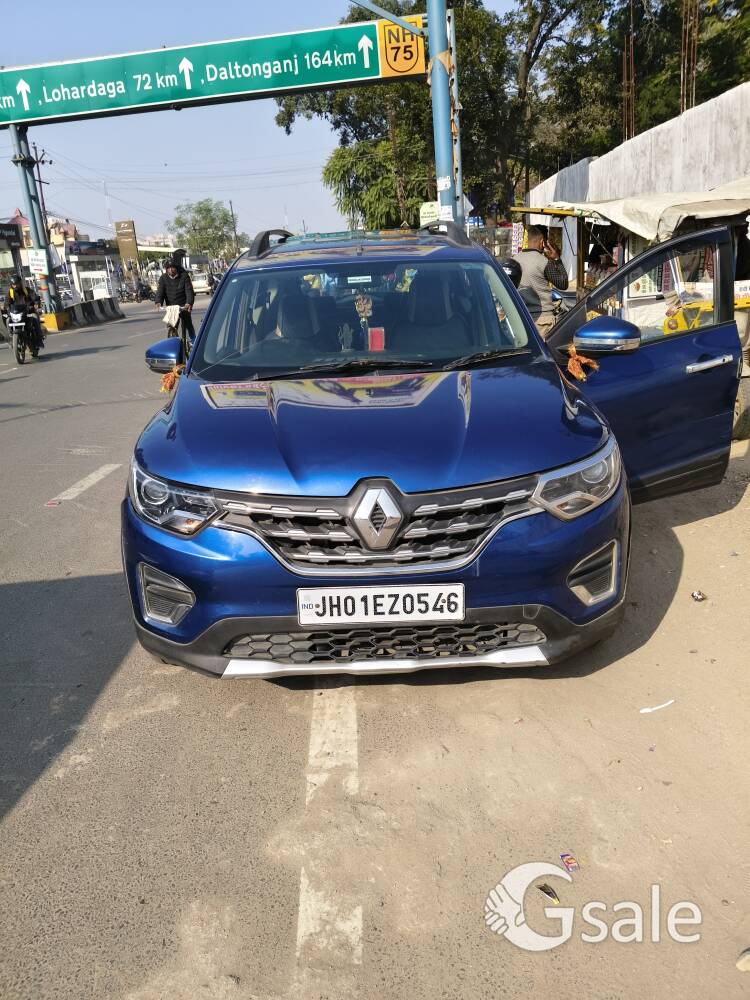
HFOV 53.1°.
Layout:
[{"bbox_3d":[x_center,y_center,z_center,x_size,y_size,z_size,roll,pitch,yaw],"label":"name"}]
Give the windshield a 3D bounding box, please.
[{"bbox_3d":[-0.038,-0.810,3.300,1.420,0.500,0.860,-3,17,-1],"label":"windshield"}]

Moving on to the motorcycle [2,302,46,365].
[{"bbox_3d":[-6.916,-3.291,14.744,0.750,1.100,1.950,-7,17,-13],"label":"motorcycle"}]

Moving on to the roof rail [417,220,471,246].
[{"bbox_3d":[0.418,-1.557,4.569,0.120,0.140,1.800,-3,17,-1],"label":"roof rail"}]

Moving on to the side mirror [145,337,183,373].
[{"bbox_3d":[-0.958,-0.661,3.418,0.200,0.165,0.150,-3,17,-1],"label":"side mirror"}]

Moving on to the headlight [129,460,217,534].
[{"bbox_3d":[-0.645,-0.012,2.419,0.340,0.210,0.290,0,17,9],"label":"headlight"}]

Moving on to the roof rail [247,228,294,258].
[{"bbox_3d":[-0.581,-1.513,4.559,0.120,0.140,1.800,-3,17,-1],"label":"roof rail"}]

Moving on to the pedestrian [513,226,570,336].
[{"bbox_3d":[1.455,-1.545,6.698,0.500,1.700,0.360,6,19,26],"label":"pedestrian"}]

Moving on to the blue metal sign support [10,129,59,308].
[{"bbox_3d":[-10.707,-8.653,23.595,0.600,6.200,0.600,-3,17,0],"label":"blue metal sign support"}]

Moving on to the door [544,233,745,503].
[{"bbox_3d":[1.274,-0.620,3.617,1.170,1.280,0.200,-10,18,-23],"label":"door"}]

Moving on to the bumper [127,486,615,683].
[{"bbox_3d":[0.015,0.216,2.440,1.700,0.620,0.500,-3,17,-1],"label":"bumper"}]

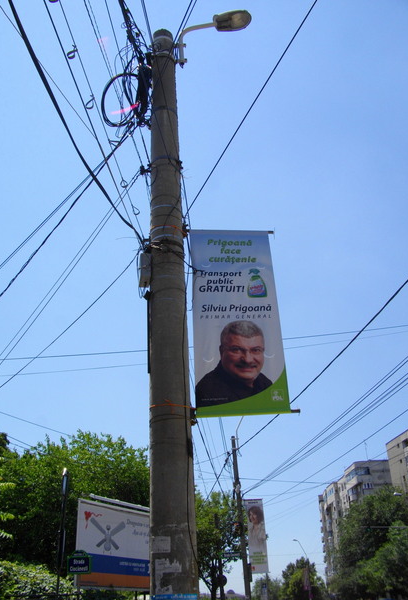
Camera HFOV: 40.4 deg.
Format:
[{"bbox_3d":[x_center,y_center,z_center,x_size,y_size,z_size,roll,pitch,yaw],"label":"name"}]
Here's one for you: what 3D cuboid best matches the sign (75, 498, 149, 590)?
[{"bbox_3d":[-2.965,9.417,20.998,0.250,2.750,5.600,-19,-34,25],"label":"sign"}]

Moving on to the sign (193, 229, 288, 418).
[{"bbox_3d":[0.309,0.137,5.287,0.824,2.020,0.050,0,-31,-6],"label":"sign"}]

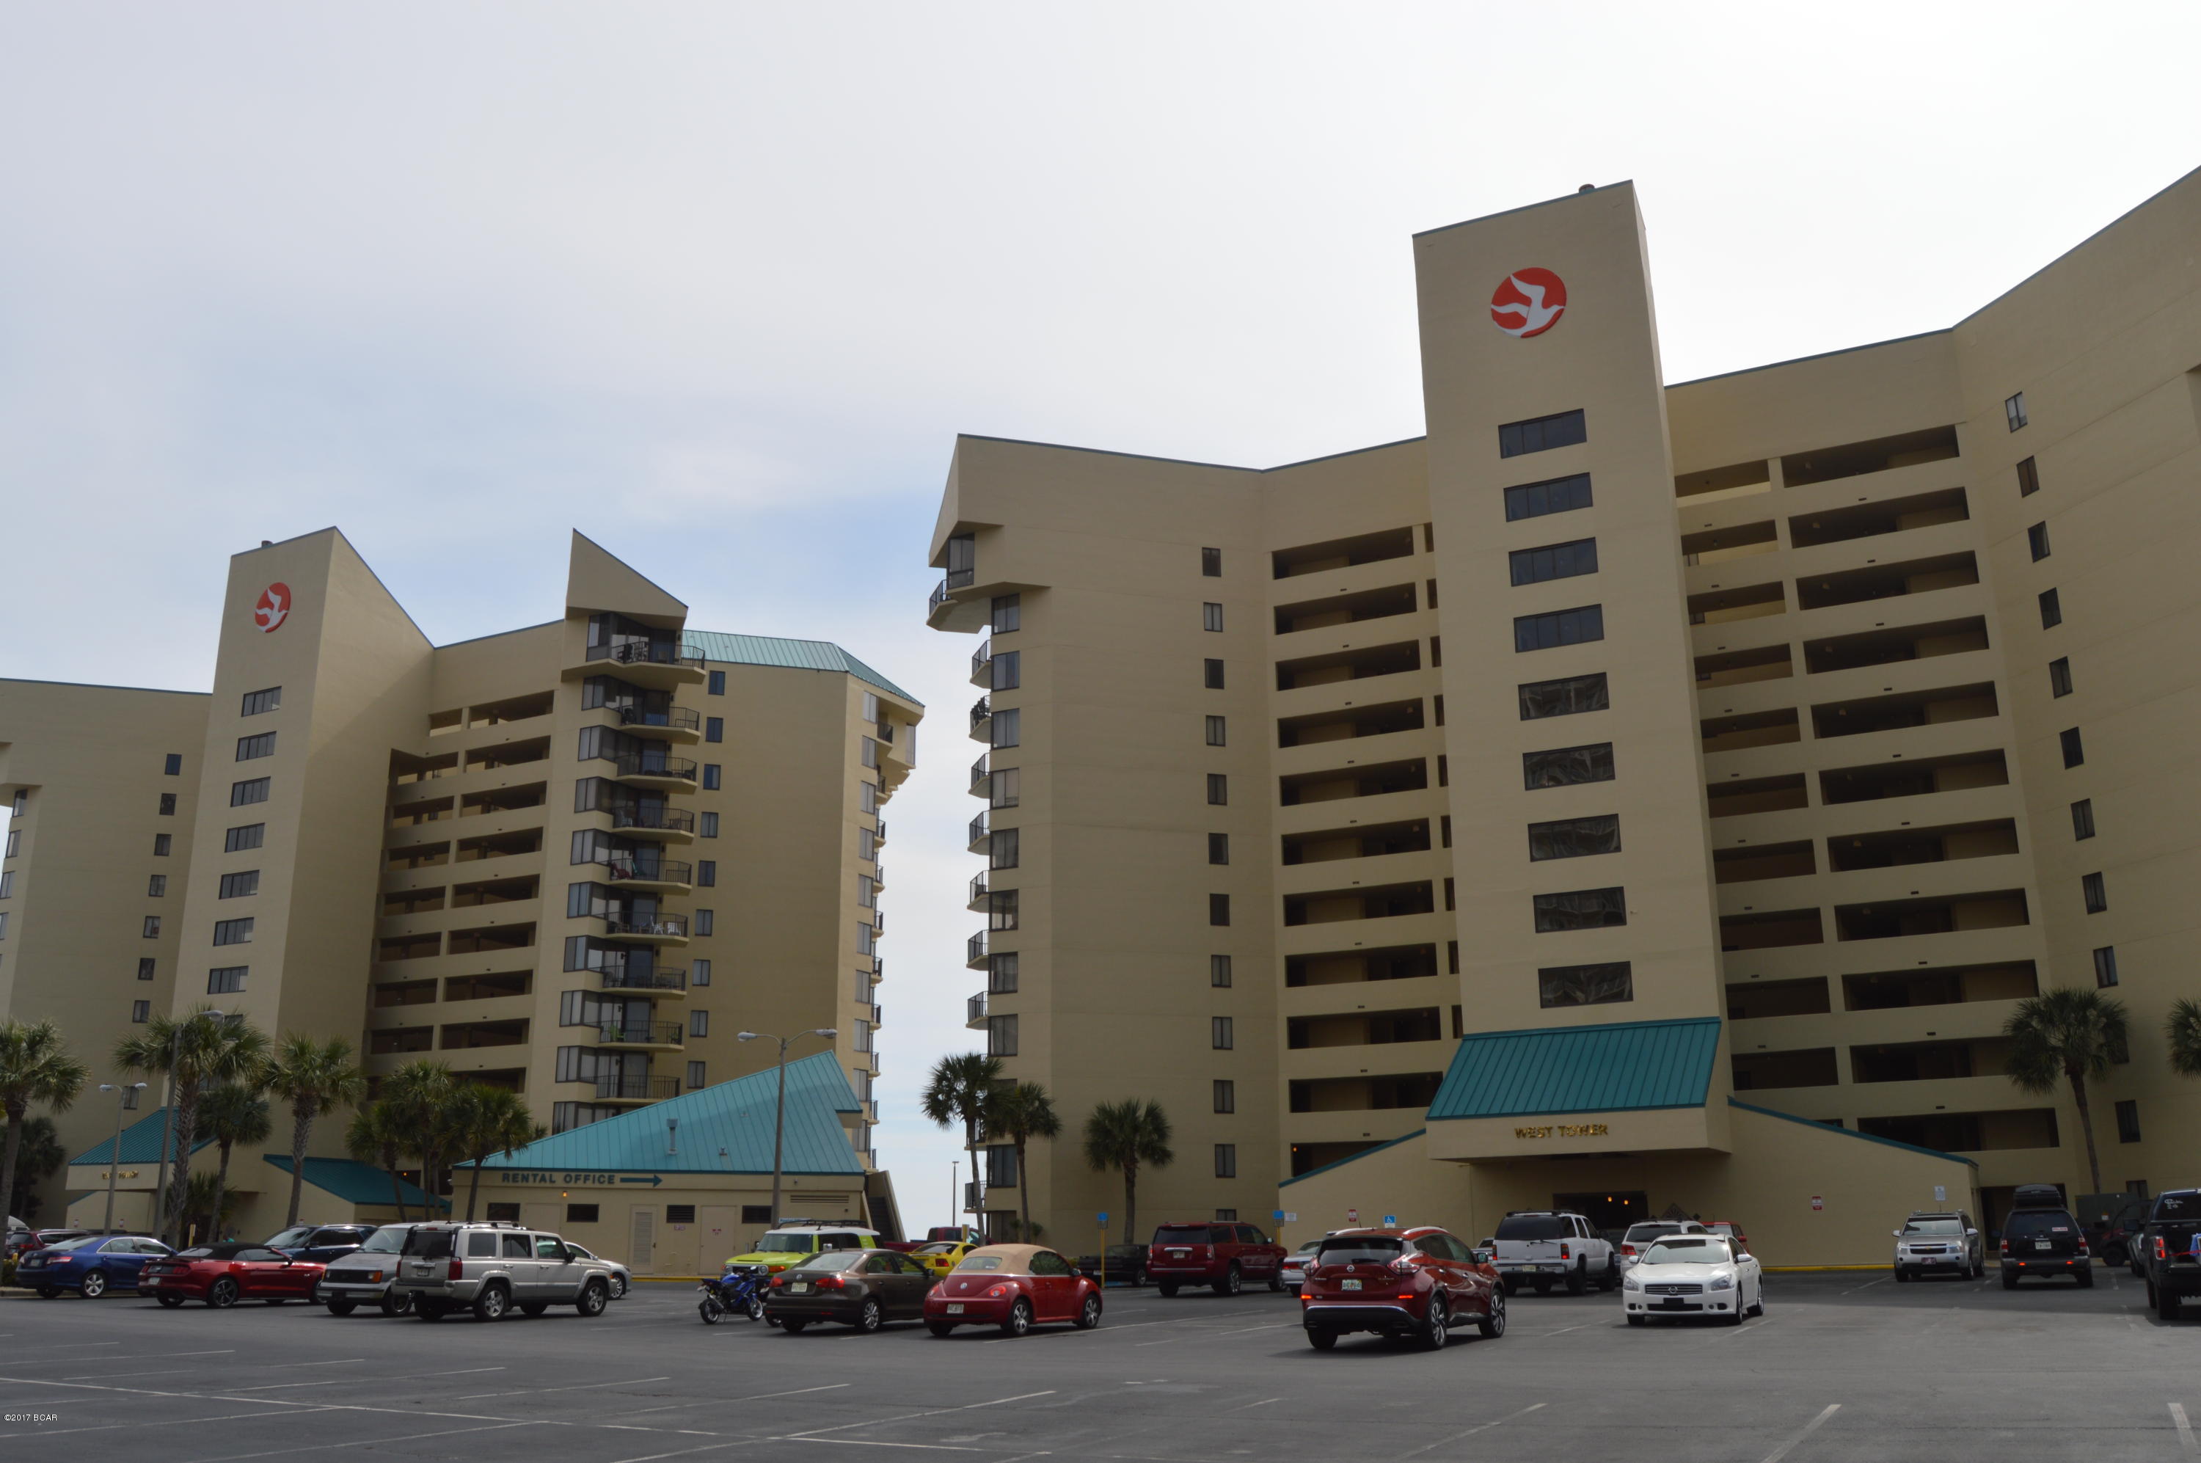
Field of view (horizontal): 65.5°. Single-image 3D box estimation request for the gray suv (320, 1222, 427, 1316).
[{"bbox_3d":[-14.381,11.451,36.454,1.965,1.870,4.490,-8,-18,24],"label":"gray suv"}]

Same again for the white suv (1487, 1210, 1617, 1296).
[{"bbox_3d":[11.321,12.913,42.436,2.000,1.950,5.100,-9,-18,27],"label":"white suv"}]

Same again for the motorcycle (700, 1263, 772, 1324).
[{"bbox_3d":[-6.981,10.744,32.842,0.720,1.130,2.030,-9,-18,26],"label":"motorcycle"}]

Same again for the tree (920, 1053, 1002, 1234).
[{"bbox_3d":[-5.084,15.995,63.056,3.200,8.020,3.200,0,-16,0],"label":"tree"}]

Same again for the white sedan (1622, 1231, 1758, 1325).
[{"bbox_3d":[10.480,9.618,30.104,1.860,1.468,4.840,-9,-18,26],"label":"white sedan"}]

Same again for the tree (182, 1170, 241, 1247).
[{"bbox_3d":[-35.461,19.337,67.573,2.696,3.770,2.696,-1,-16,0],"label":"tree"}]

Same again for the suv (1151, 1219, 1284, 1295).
[{"bbox_3d":[3.280,14.407,46.739,2.045,1.890,5.700,-9,-18,26],"label":"suv"}]

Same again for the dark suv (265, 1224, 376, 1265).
[{"bbox_3d":[-21.502,14.259,46.096,1.900,1.760,4.750,-6,-17,18],"label":"dark suv"}]

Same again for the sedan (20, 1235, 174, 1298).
[{"bbox_3d":[-23.466,12.864,41.064,1.820,1.460,4.806,-7,-17,21],"label":"sedan"}]

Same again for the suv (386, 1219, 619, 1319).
[{"bbox_3d":[-11.413,10.551,33.433,1.880,1.820,4.720,-8,-18,25],"label":"suv"}]

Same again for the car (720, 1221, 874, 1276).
[{"bbox_3d":[-7.036,12.746,40.779,1.905,1.830,4.670,-9,-18,25],"label":"car"}]

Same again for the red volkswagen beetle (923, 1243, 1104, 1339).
[{"bbox_3d":[-1.477,9.912,30.425,1.724,1.500,4.110,-9,-18,26],"label":"red volkswagen beetle"}]

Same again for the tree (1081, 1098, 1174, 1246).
[{"bbox_3d":[0.971,16.638,62.317,3.212,6.330,3.212,-1,-16,0],"label":"tree"}]

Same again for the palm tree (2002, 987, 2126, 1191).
[{"bbox_3d":[30.983,12.345,54.020,3.719,8.400,3.719,-1,-16,0],"label":"palm tree"}]

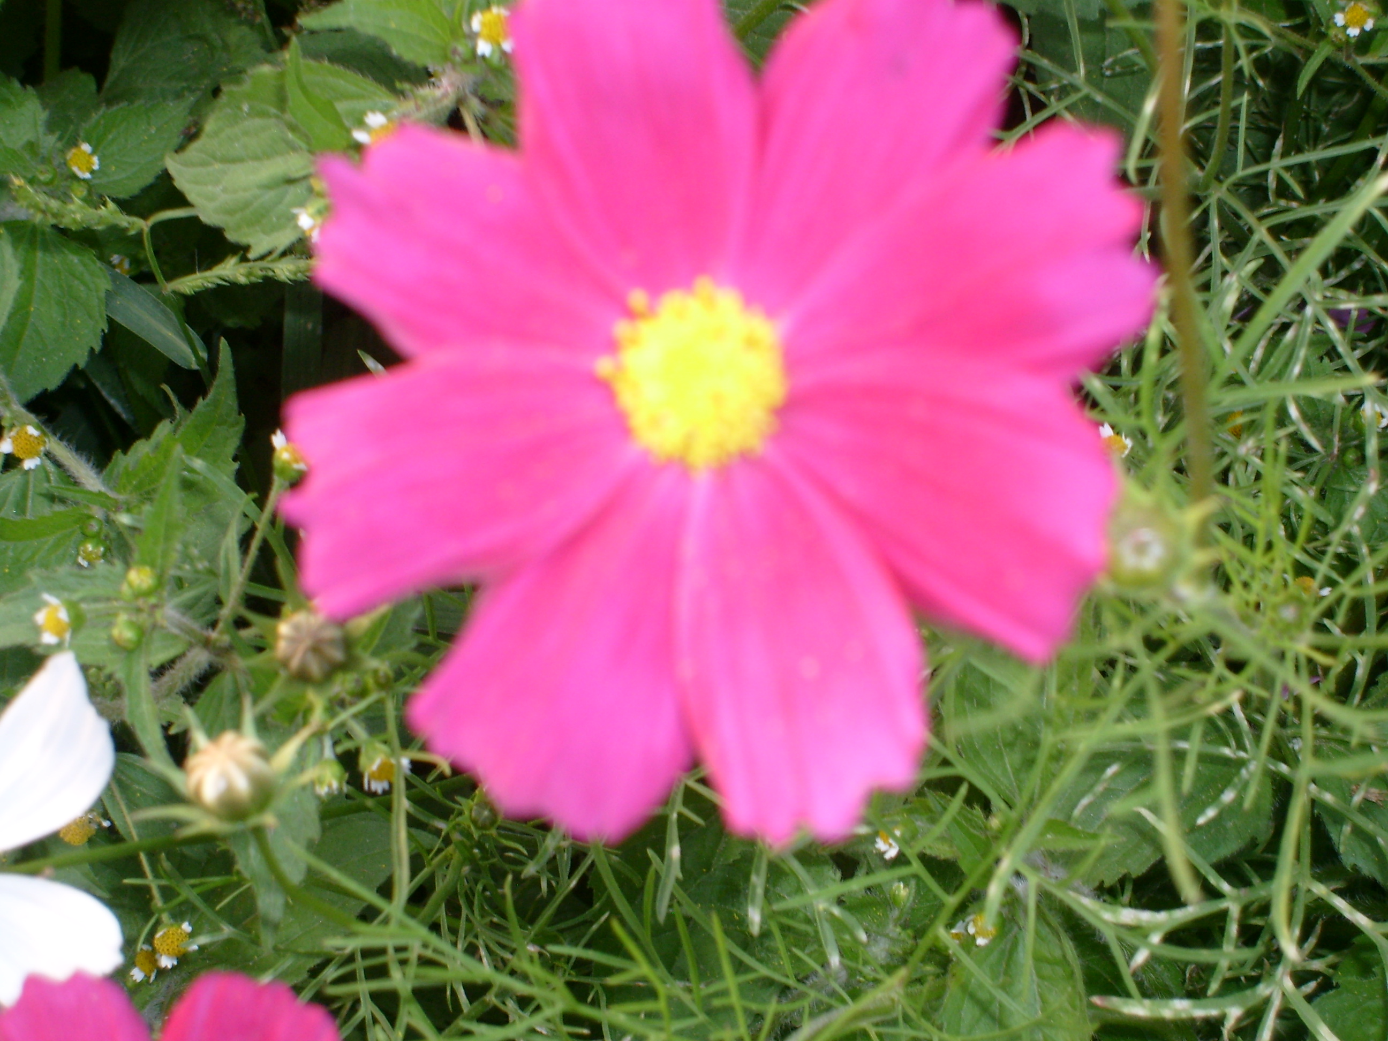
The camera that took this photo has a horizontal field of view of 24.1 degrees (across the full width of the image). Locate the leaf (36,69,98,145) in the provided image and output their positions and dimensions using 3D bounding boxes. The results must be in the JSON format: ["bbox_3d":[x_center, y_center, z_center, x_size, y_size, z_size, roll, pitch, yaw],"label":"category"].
[{"bbox_3d":[-0.101,-0.066,0.525,0.011,0.003,0.015,0,66,0],"label":"leaf"}]

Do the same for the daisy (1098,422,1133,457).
[{"bbox_3d":[0.054,-0.010,0.415,0.005,0.003,0.005,0,69,-13],"label":"daisy"}]

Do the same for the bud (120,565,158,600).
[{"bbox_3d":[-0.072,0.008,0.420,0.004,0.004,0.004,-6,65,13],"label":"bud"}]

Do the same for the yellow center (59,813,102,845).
[{"bbox_3d":[-0.086,0.043,0.455,0.005,0.004,0.005,0,78,0],"label":"yellow center"}]

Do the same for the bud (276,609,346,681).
[{"bbox_3d":[-0.041,0.013,0.345,0.007,0.007,0.007,0,9,3],"label":"bud"}]

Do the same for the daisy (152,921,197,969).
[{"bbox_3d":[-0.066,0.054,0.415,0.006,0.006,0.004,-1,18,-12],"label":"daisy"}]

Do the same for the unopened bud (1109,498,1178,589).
[{"bbox_3d":[0.042,0.002,0.305,0.007,0.008,0.007,0,90,3],"label":"unopened bud"}]

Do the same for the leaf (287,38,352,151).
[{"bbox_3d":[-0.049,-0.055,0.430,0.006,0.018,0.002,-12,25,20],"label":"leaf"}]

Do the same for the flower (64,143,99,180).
[{"bbox_3d":[-0.095,-0.056,0.505,0.006,0.004,0.006,2,78,-6],"label":"flower"}]

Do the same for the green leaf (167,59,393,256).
[{"bbox_3d":[-0.052,-0.046,0.410,0.029,0.006,0.024,-15,73,-5],"label":"green leaf"}]

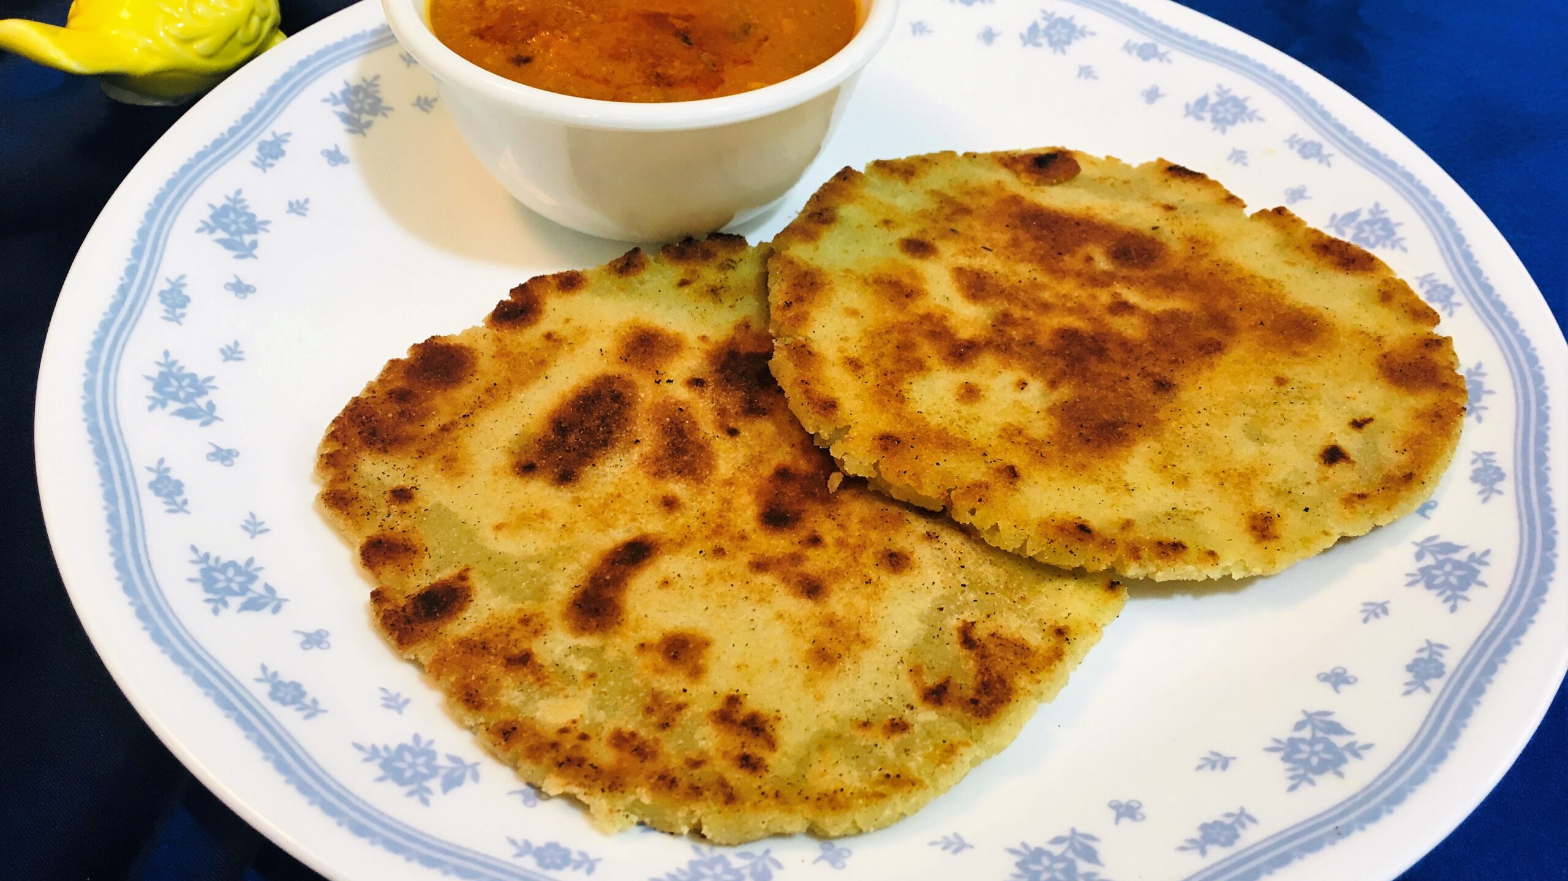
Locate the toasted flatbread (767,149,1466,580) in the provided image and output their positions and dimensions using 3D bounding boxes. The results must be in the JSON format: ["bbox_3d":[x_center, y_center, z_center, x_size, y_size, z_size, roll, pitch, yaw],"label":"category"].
[{"bbox_3d":[0.056,-0.018,0.233,0.122,0.009,0.112,4,43,0],"label":"toasted flatbread"}]

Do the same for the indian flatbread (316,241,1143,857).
[{"bbox_3d":[-0.009,0.009,0.214,0.126,0.009,0.121,4,47,0],"label":"indian flatbread"}]

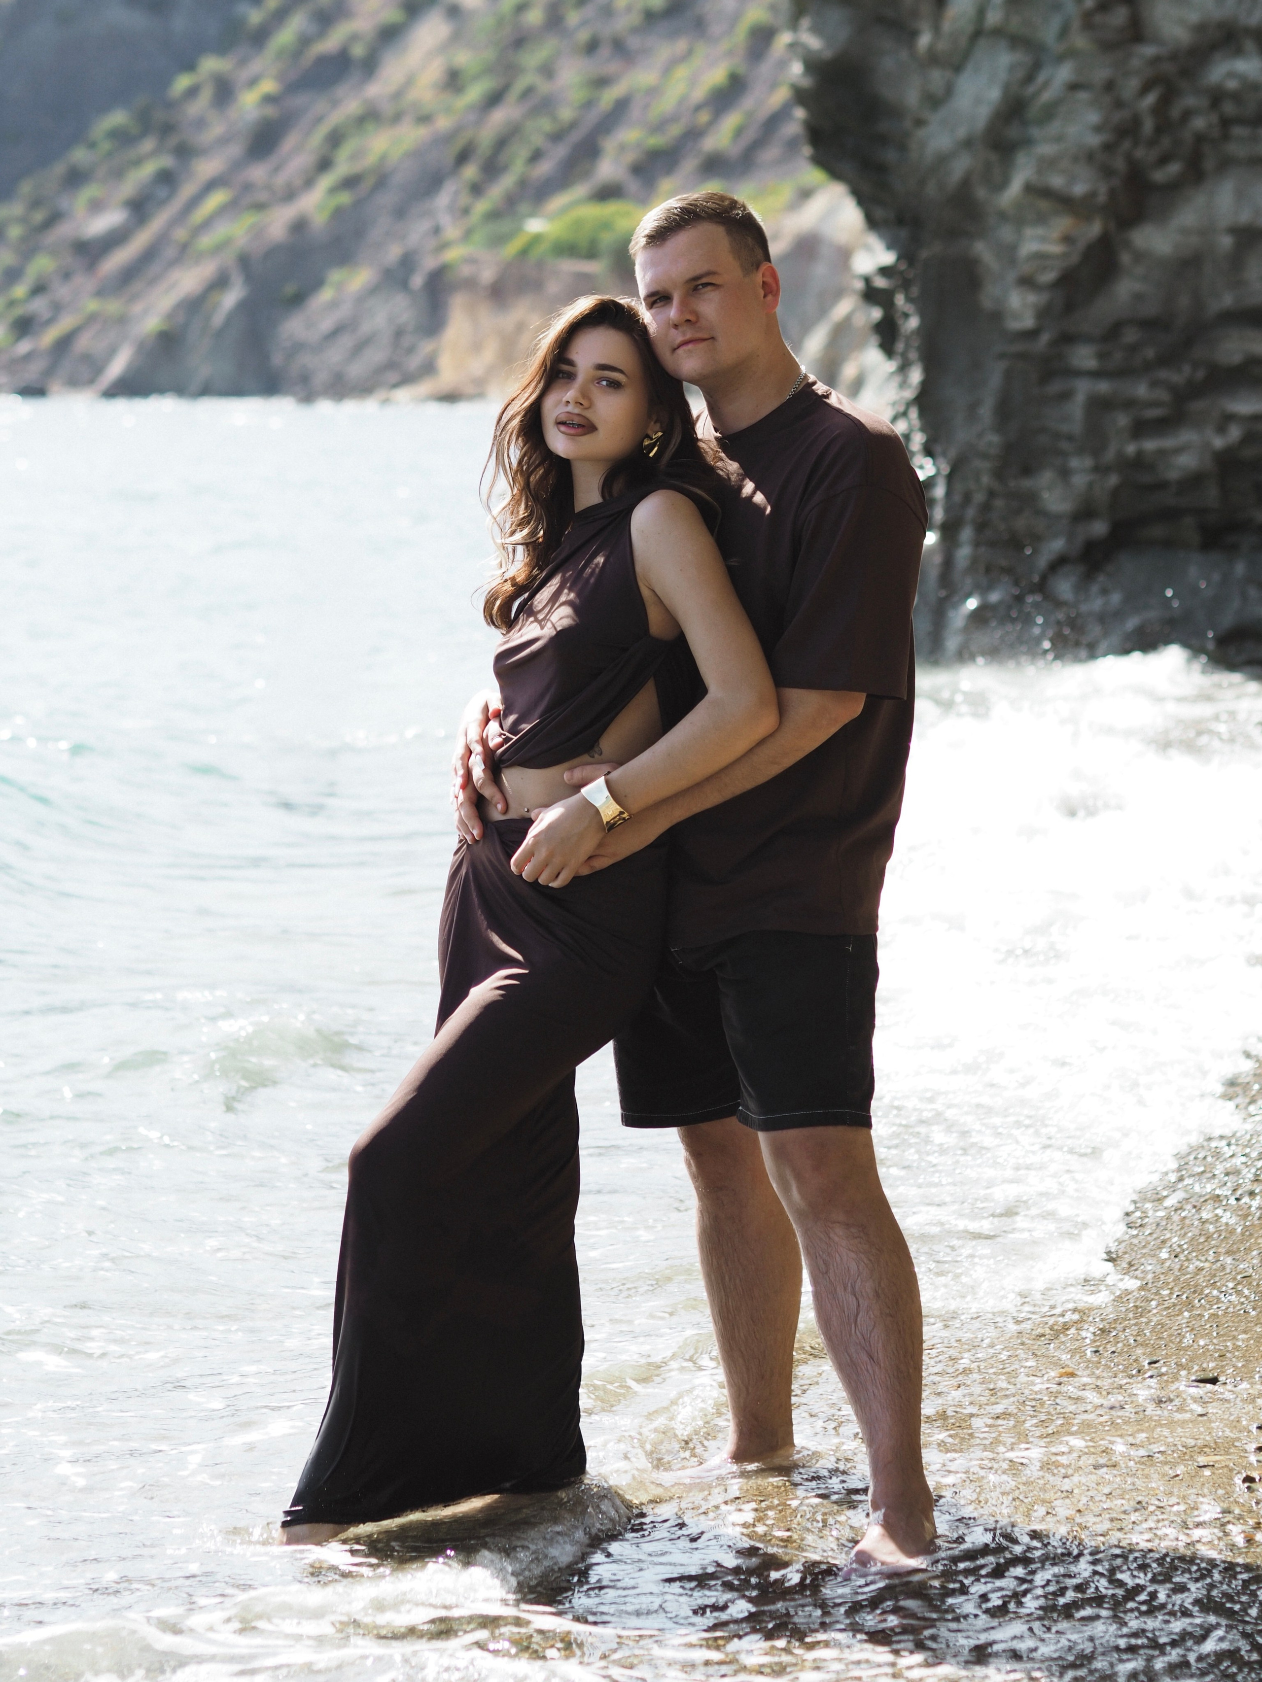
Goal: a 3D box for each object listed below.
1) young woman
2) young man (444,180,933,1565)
[{"bbox_3d":[-0.125,0.129,5.767,0.520,1.665,0.500,-6,8,-43],"label":"young woman"},{"bbox_3d":[0.115,0.041,5.838,0.520,1.785,0.540,-5,8,-40],"label":"young man"}]

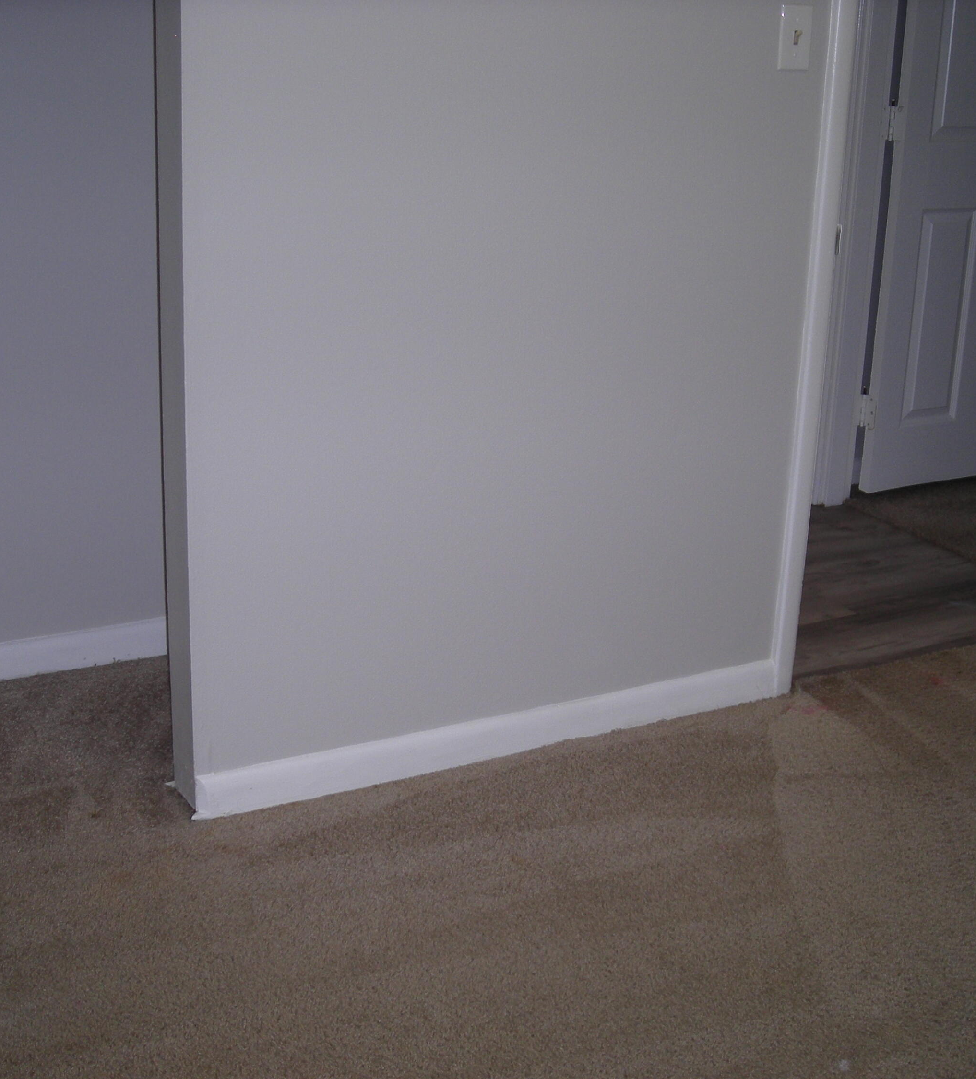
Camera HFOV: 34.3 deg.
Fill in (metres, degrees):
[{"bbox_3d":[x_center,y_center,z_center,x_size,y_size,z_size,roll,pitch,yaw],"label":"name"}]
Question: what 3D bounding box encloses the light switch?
[{"bbox_3d":[0.541,-0.882,2.778,0.070,0.115,0.018,-8,20,-29],"label":"light switch"}]

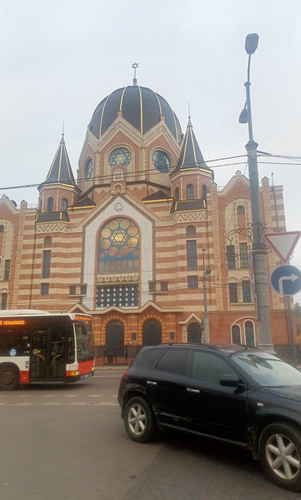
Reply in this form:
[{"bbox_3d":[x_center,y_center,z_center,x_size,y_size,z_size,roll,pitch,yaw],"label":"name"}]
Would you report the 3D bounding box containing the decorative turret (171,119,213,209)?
[{"bbox_3d":[4.539,-9.644,45.532,5.040,12.120,5.040,-4,-15,12],"label":"decorative turret"}]

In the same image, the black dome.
[{"bbox_3d":[-2.082,-17.187,54.608,12.280,11.480,12.280,-4,-15,12],"label":"black dome"}]

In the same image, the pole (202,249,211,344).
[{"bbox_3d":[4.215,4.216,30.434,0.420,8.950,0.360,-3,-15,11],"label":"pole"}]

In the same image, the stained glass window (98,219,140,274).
[{"bbox_3d":[-3.475,-0.509,43.259,4.624,6.280,0.300,-4,-15,12],"label":"stained glass window"}]

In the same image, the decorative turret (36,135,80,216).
[{"bbox_3d":[-10.905,-8.655,48.909,5.040,12.120,5.040,-4,-15,12],"label":"decorative turret"}]

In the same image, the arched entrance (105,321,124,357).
[{"bbox_3d":[-3.607,8.754,39.944,1.900,3.520,0.400,-4,-15,12],"label":"arched entrance"}]

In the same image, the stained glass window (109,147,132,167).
[{"bbox_3d":[-3.505,-10.612,46.363,2.720,2.720,0.300,-4,-15,12],"label":"stained glass window"}]

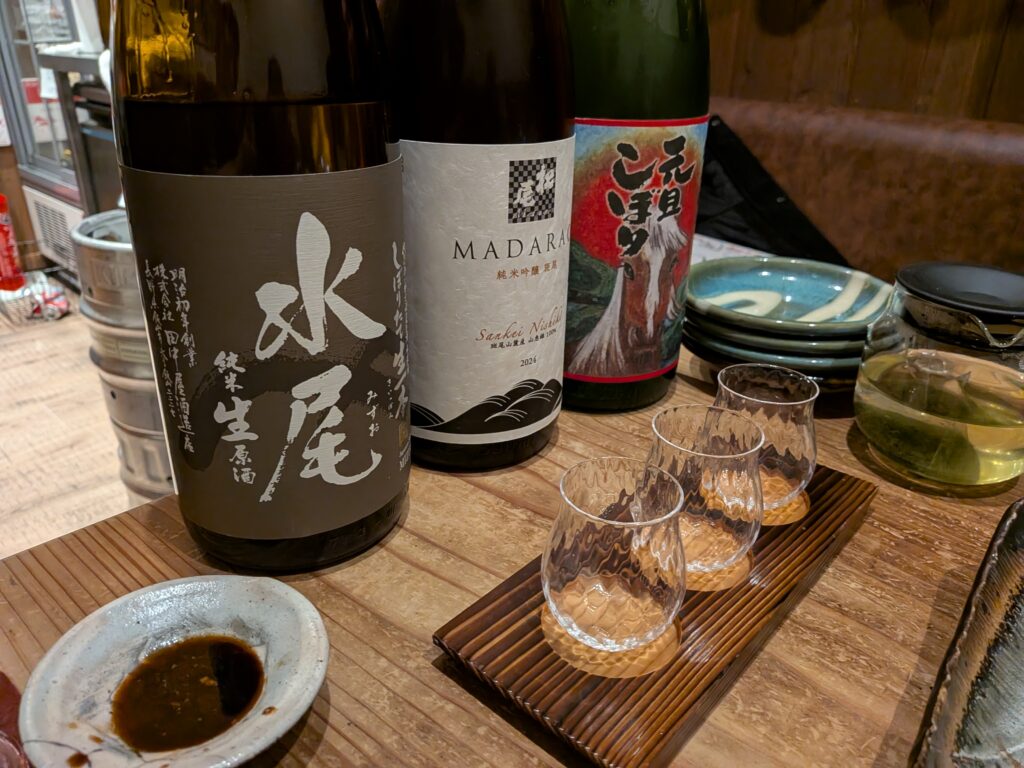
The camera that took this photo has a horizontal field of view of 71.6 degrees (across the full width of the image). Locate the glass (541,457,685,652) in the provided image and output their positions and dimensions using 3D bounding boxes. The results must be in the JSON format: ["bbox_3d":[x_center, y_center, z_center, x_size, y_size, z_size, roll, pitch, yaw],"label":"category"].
[{"bbox_3d":[0.036,0.063,0.249,0.051,0.062,0.051,2,25,0],"label":"glass"}]

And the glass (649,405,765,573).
[{"bbox_3d":[0.075,0.045,0.289,0.051,0.062,0.051,2,25,0],"label":"glass"}]

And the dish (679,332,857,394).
[{"bbox_3d":[0.188,-0.021,0.510,0.141,0.026,0.141,1,25,-1],"label":"dish"}]

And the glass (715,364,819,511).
[{"bbox_3d":[0.114,0.028,0.331,0.051,0.062,0.051,2,25,0],"label":"glass"}]

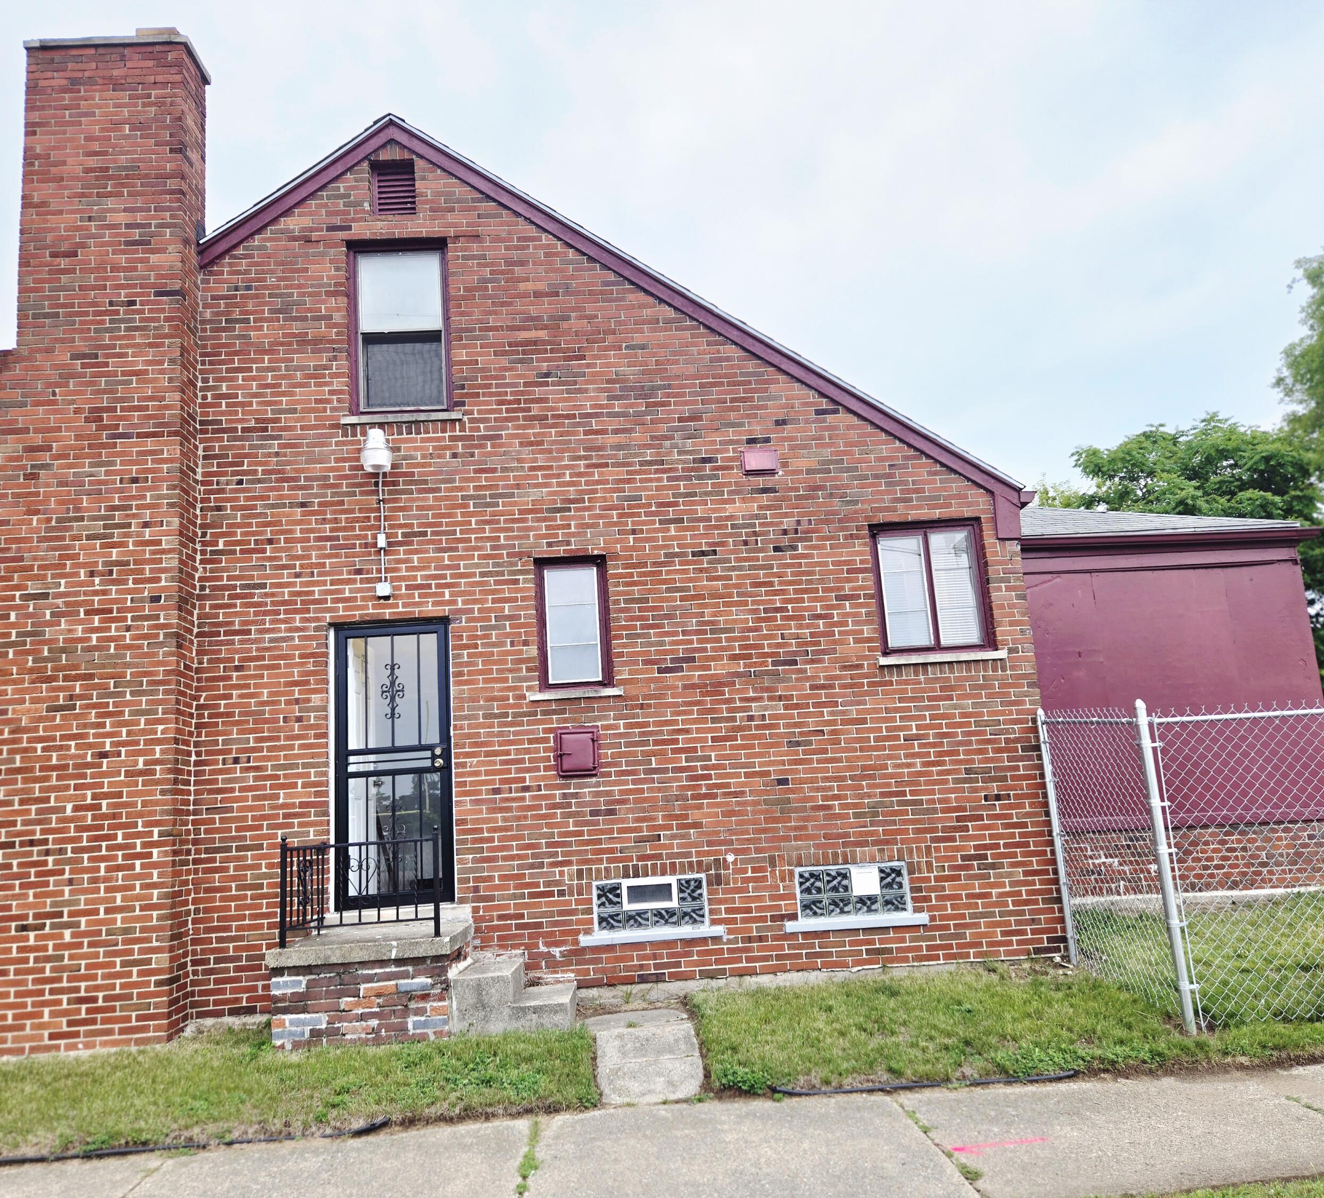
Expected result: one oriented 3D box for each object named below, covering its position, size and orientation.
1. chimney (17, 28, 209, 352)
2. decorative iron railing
[{"bbox_3d":[-4.361,-3.183,8.487,1.277,2.792,0.510,-3,-11,-3],"label":"chimney"},{"bbox_3d":[-1.967,1.933,7.264,1.030,0.694,0.835,-3,-11,-3],"label":"decorative iron railing"}]

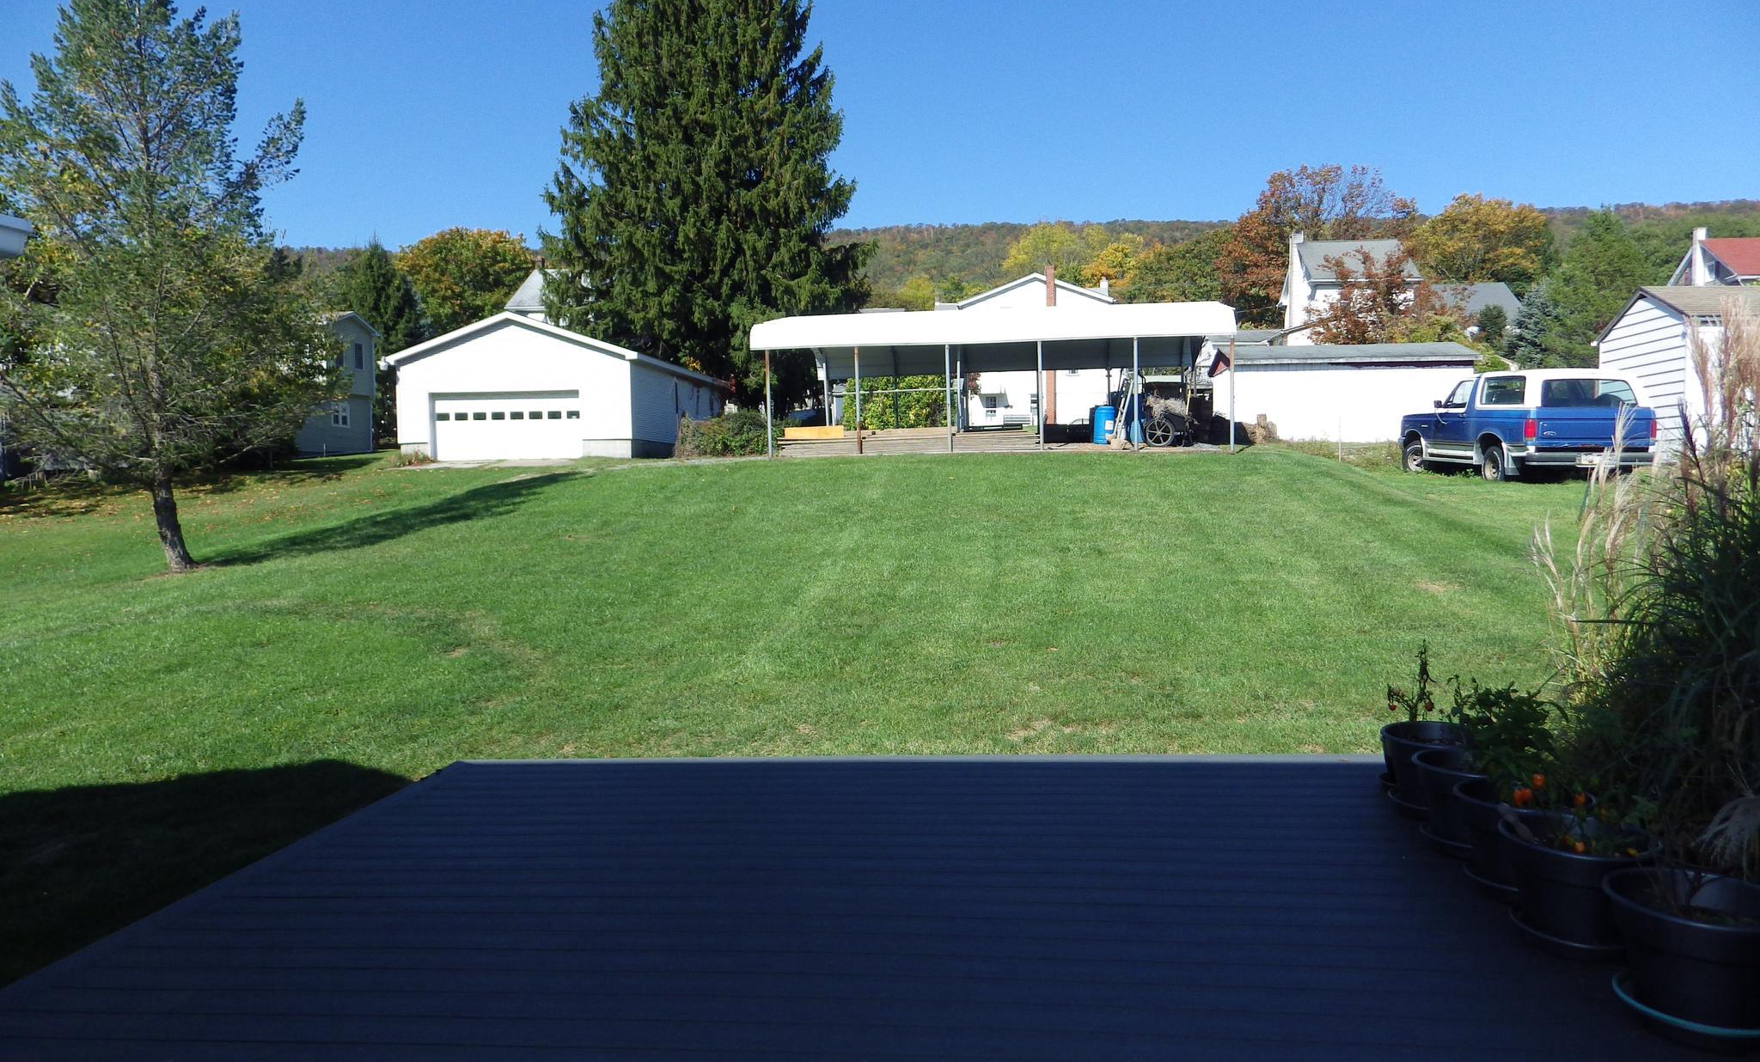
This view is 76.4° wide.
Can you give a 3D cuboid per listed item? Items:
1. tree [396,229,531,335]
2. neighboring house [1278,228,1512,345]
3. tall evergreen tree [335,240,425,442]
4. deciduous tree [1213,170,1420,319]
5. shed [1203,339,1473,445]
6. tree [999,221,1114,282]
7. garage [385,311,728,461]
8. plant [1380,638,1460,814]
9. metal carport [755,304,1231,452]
[{"bbox_3d":[-27.491,-13.563,74.247,9.000,13.000,9.000,-1,2,7],"label":"tree"},{"bbox_3d":[29.709,-13.148,65.516,11.000,9.000,8.100,-1,2,6],"label":"neighboring house"},{"bbox_3d":[-26.000,-9.870,58.000,4.800,10.700,4.800,-1,2,7],"label":"tall evergreen tree"},{"bbox_3d":[30.400,-16.500,78.000,13.500,18.000,13.000,-1,2,7],"label":"deciduous tree"},{"bbox_3d":[12.883,-3.806,31.717,6.350,2.950,3.600,-1,2,6],"label":"shed"},{"bbox_3d":[14.200,-16.800,90.000,9.500,16.500,9.500,-1,2,7],"label":"tree"},{"bbox_3d":[-10.572,-4.526,39.181,7.950,4.500,10.900,-1,2,7],"label":"garage"},{"bbox_3d":[2.240,0.790,4.510,0.410,0.670,0.410,-1,2,7],"label":"plant"},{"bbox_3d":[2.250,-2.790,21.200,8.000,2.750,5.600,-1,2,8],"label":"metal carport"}]

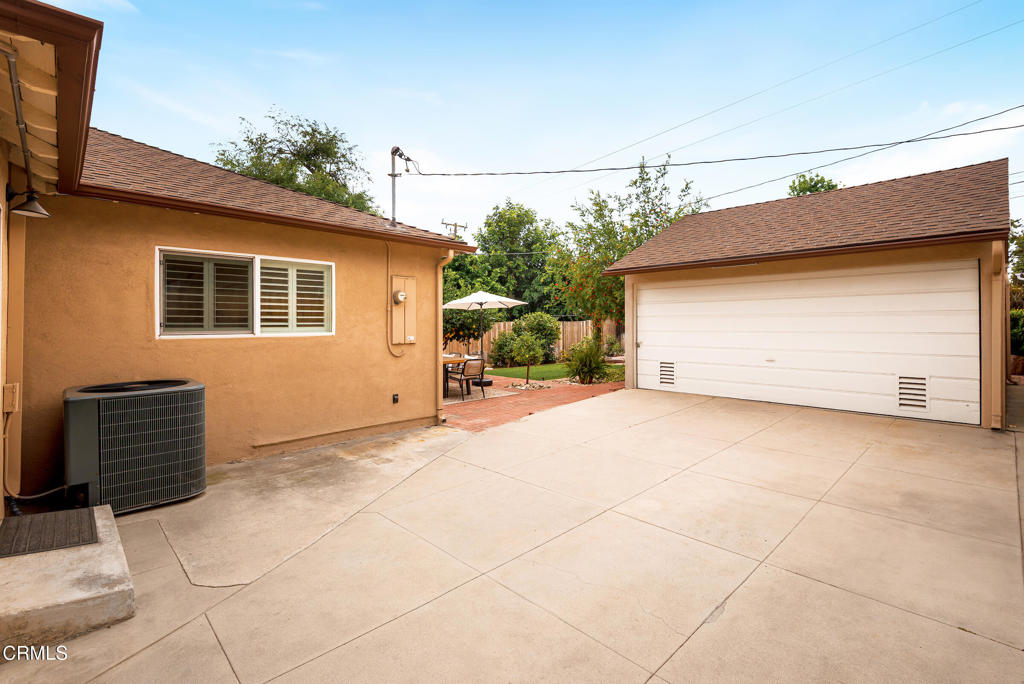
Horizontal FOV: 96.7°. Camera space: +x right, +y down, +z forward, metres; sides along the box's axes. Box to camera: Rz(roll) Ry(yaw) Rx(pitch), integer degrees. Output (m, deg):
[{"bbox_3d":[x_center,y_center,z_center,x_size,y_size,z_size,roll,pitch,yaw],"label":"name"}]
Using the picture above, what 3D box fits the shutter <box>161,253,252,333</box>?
[{"bbox_3d":[-2.766,-0.429,4.169,0.700,0.700,0.050,-2,2,-45],"label":"shutter"}]

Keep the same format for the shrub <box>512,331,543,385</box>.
[{"bbox_3d":[0.376,0.406,11.050,0.801,1.250,0.801,0,2,0],"label":"shrub"}]

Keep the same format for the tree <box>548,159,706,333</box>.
[{"bbox_3d":[3.957,-2.683,15.600,5.414,7.208,5.414,0,2,0],"label":"tree"}]

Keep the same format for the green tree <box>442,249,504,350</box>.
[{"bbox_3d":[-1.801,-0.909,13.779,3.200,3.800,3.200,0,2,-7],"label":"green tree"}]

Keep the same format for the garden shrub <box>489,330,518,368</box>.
[{"bbox_3d":[-0.259,0.274,15.715,1.200,1.320,1.200,0,2,-1],"label":"garden shrub"}]

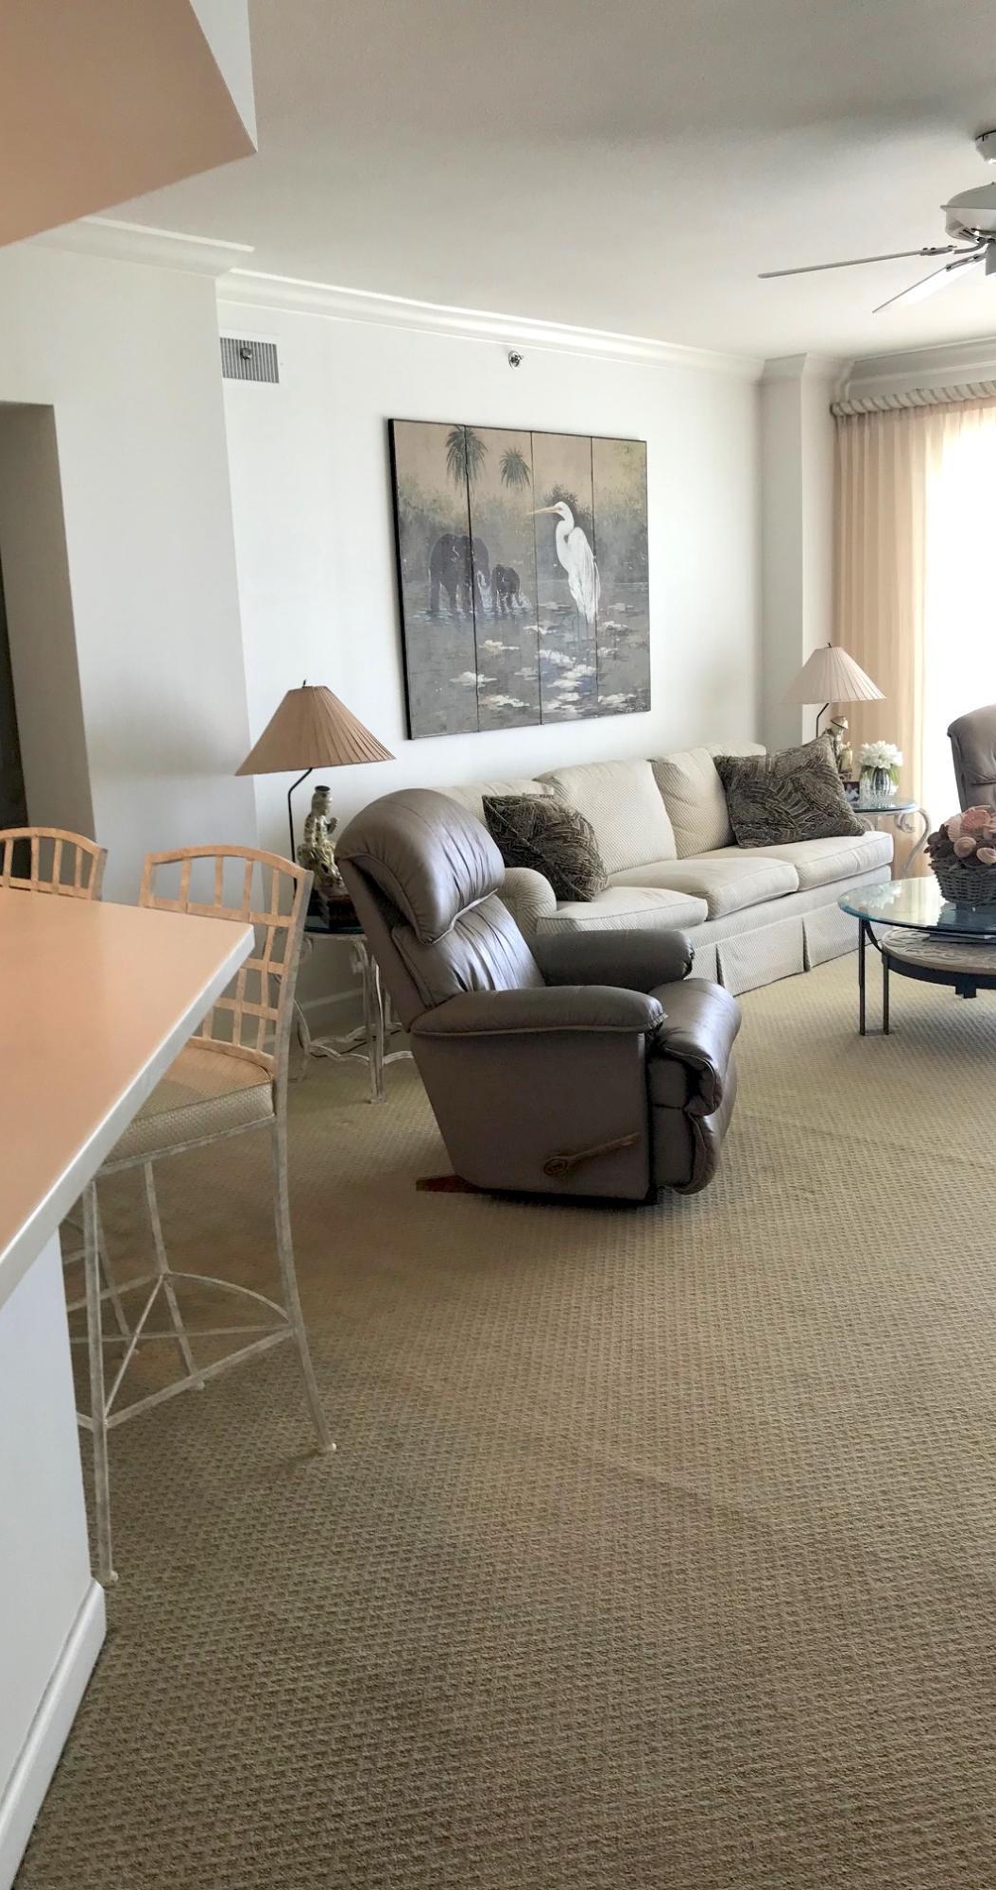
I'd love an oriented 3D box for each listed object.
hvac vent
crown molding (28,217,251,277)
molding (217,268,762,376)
[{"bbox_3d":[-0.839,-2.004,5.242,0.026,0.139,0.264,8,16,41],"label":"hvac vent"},{"bbox_3d":[-1.093,-2.133,4.678,0.087,0.087,0.790,8,16,43],"label":"crown molding"},{"bbox_3d":[0.135,-2.517,6.311,0.087,0.087,3.437,8,16,43],"label":"molding"}]

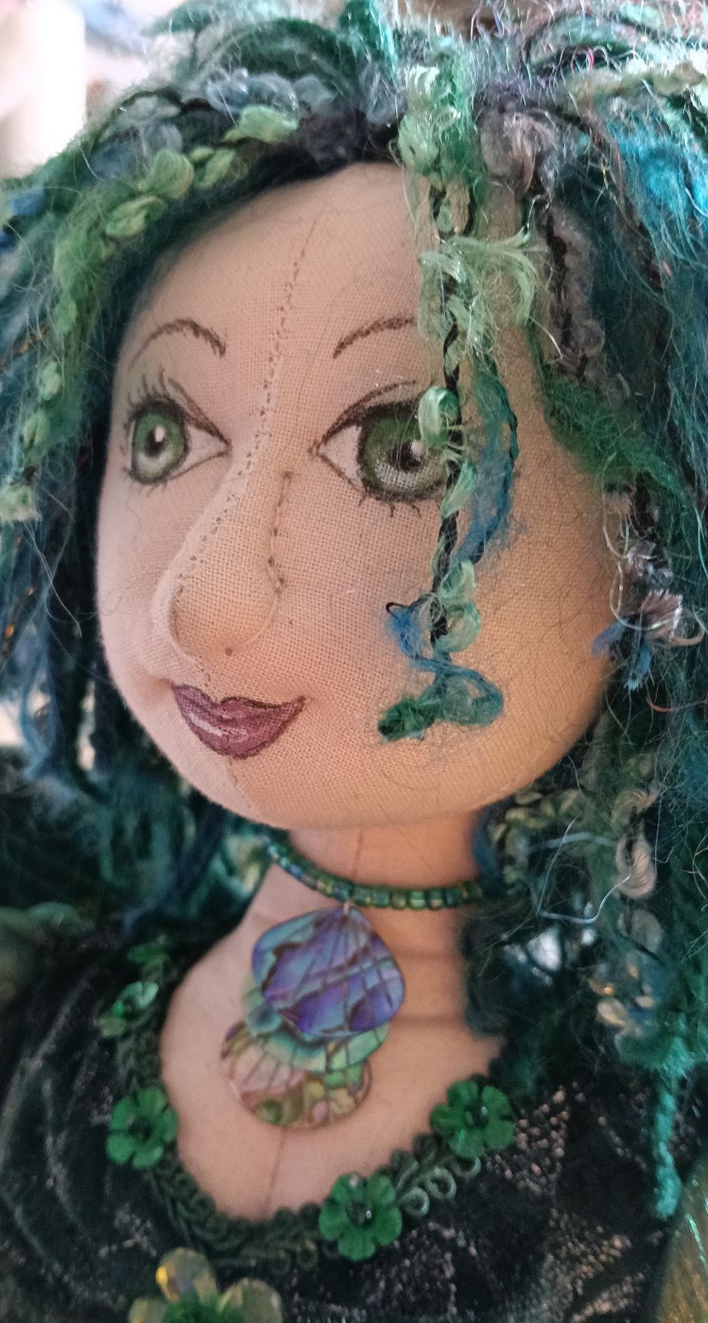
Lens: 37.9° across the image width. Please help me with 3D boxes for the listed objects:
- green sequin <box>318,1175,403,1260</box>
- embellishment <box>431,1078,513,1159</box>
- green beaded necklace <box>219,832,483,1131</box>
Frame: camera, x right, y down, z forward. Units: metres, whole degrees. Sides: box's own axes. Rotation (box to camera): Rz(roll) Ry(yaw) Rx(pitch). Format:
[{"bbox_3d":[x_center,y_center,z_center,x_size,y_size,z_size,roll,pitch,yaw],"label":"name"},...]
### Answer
[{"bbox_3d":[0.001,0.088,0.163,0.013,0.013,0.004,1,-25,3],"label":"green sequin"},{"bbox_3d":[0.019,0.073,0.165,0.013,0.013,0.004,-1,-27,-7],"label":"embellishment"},{"bbox_3d":[0.003,0.053,0.181,0.042,0.045,0.050,4,11,22],"label":"green beaded necklace"}]

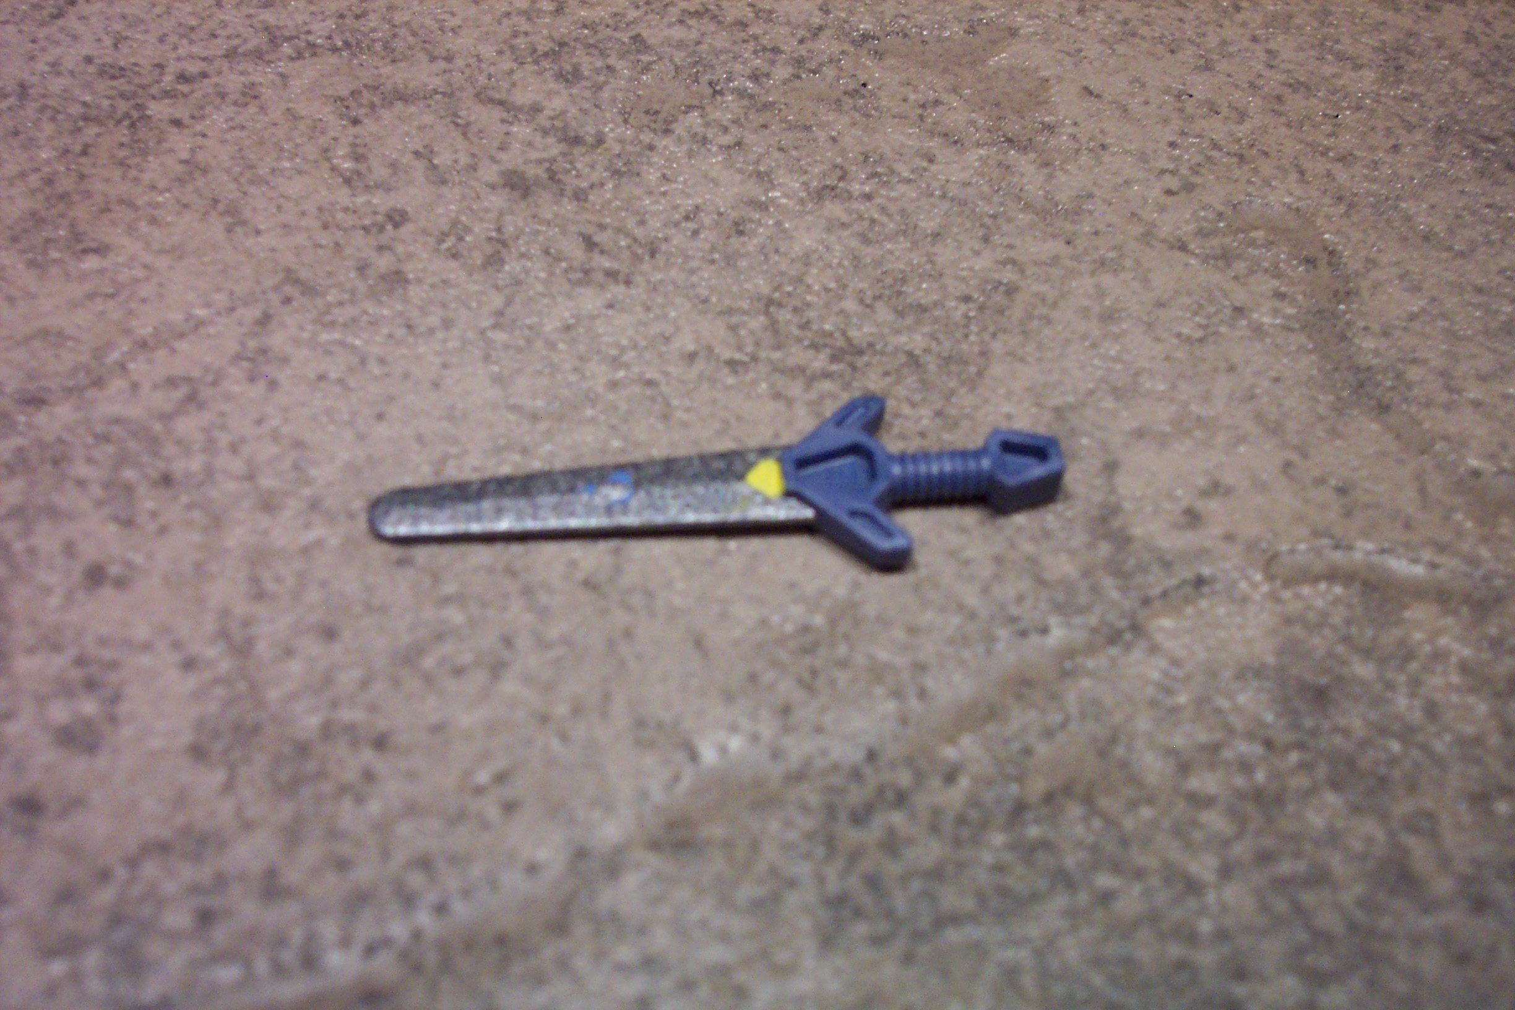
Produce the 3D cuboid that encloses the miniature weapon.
[{"bbox_3d":[-0.004,-0.001,0.141,0.066,0.004,0.021,-3,45,-1],"label":"miniature weapon"}]

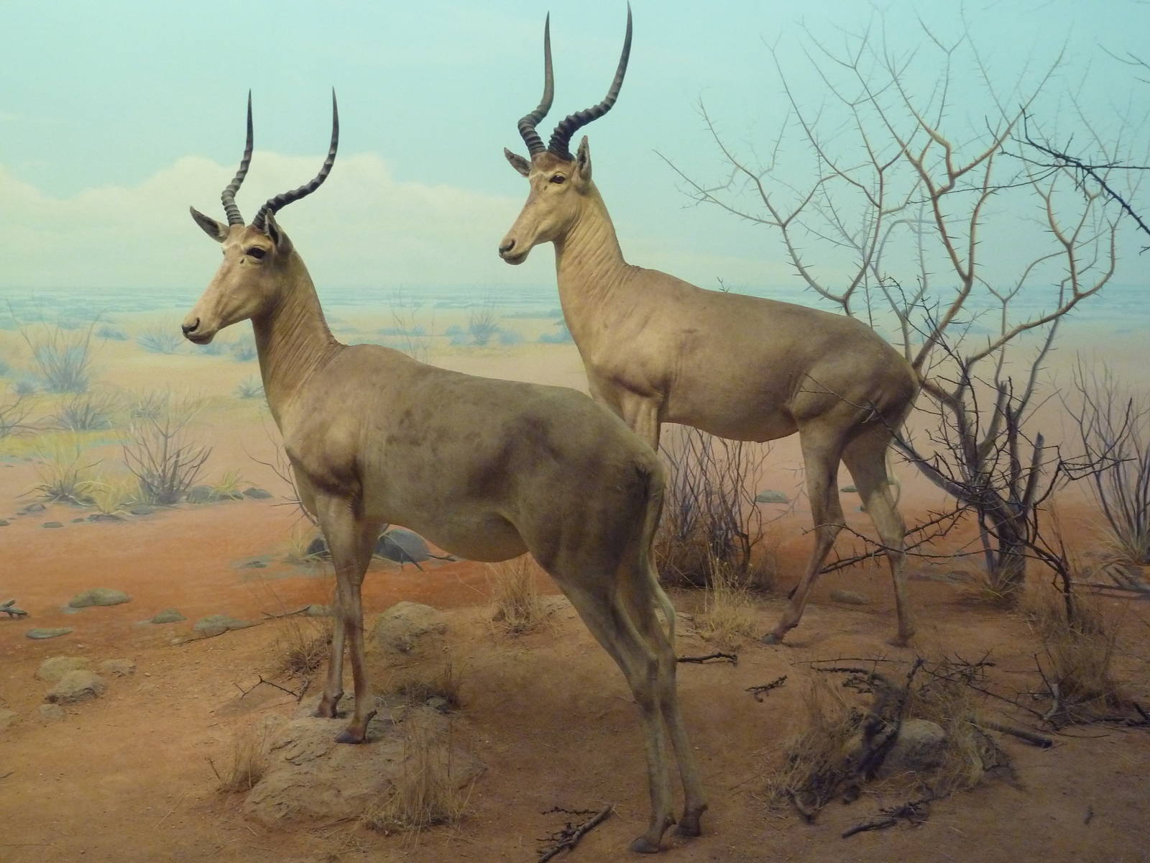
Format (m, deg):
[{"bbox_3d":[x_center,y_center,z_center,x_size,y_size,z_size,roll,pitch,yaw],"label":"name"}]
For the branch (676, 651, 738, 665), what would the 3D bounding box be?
[{"bbox_3d":[0.428,0.734,4.300,0.200,0.035,0.070,0,6,0],"label":"branch"}]

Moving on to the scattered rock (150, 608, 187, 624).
[{"bbox_3d":[-1.542,0.701,5.050,0.135,0.055,0.100,0,6,0],"label":"scattered rock"}]

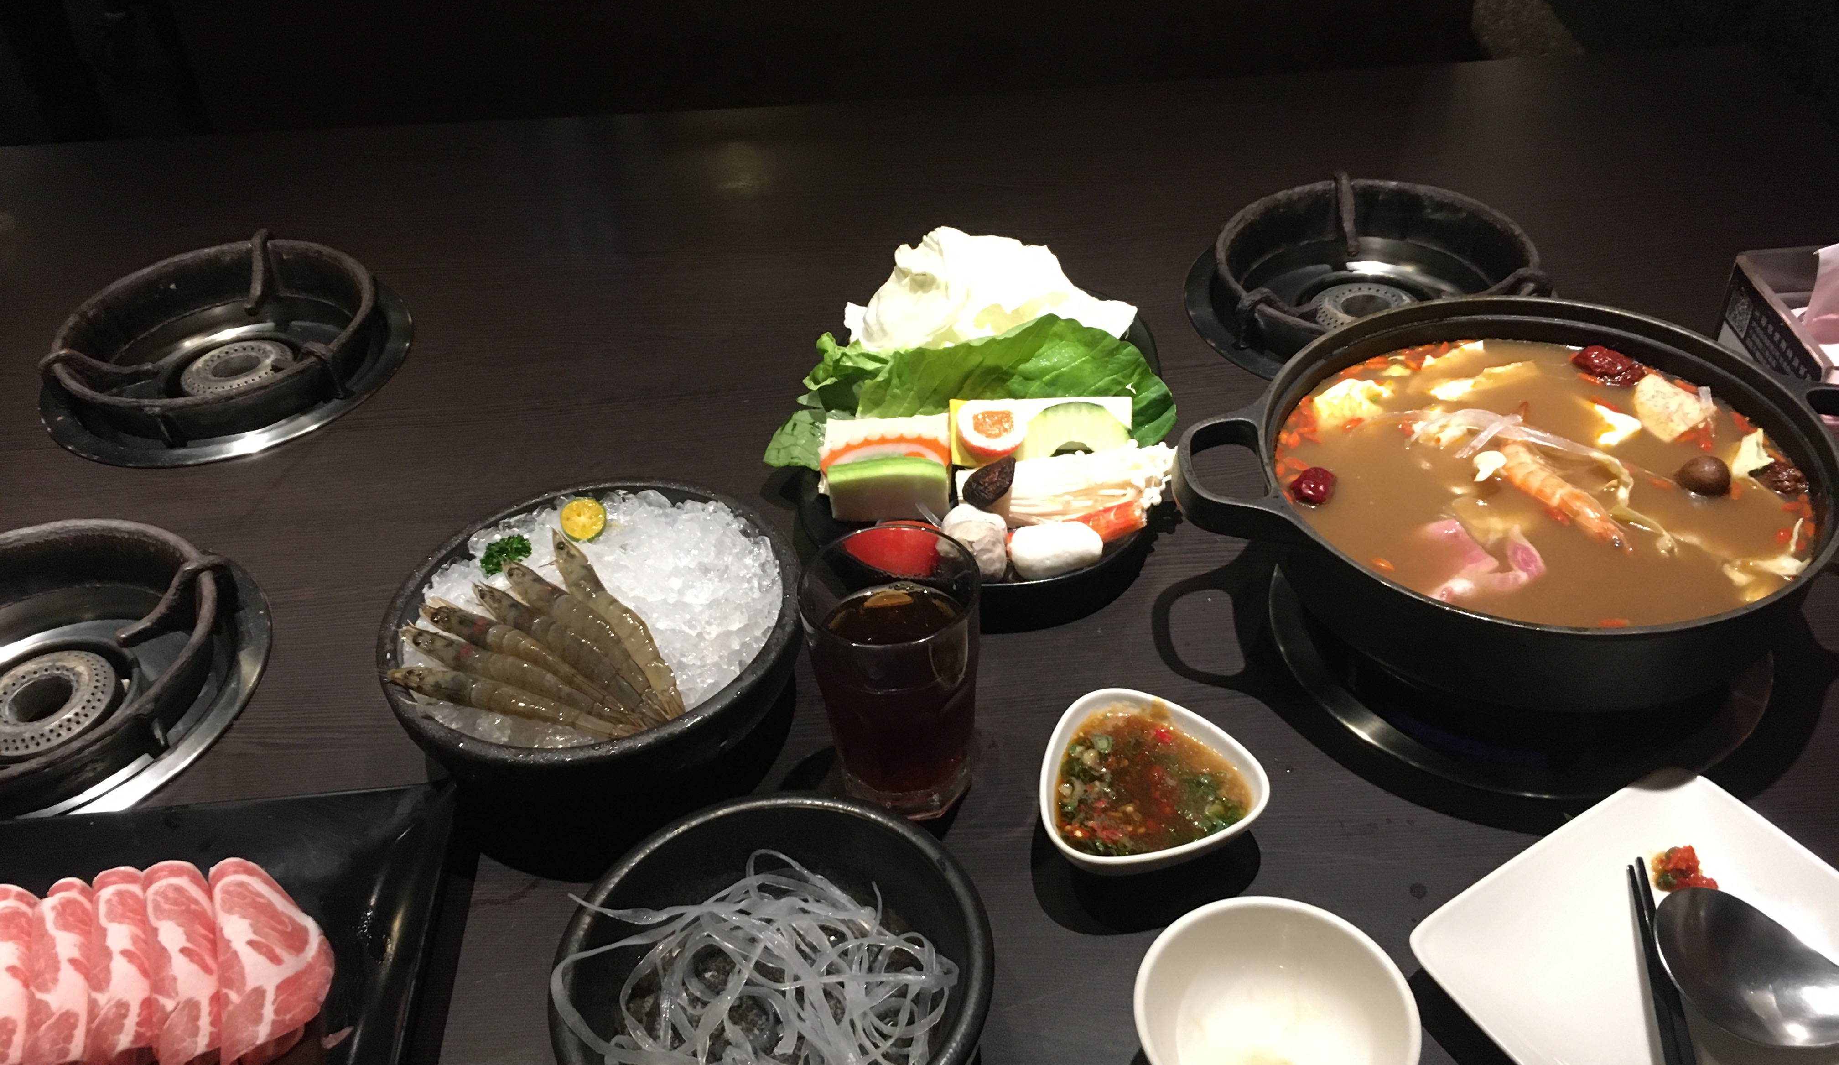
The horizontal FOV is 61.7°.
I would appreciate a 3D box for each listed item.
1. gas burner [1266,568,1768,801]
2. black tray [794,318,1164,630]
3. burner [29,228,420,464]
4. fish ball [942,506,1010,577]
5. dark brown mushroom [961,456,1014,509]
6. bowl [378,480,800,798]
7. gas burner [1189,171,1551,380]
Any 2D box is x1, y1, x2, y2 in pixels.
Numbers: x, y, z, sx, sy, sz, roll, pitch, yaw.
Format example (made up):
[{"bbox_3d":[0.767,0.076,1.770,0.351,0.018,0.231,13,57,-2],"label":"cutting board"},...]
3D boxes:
[{"bbox_3d":[0.296,0.028,0.760,0.237,0.048,0.237,-3,40,2],"label":"gas burner"},{"bbox_3d":[0.032,-0.050,0.837,0.216,0.087,0.216,-3,40,2],"label":"black tray"},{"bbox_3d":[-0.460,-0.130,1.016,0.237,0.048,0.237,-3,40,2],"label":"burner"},{"bbox_3d":[0.029,0.005,0.779,0.036,0.037,0.036,-3,40,2],"label":"fish ball"},{"bbox_3d":[0.035,-0.026,0.787,0.035,0.023,0.024,-37,48,-12],"label":"dark brown mushroom"},{"bbox_3d":[-0.149,0.061,0.737,0.194,0.068,0.194,-3,40,2],"label":"bowl"},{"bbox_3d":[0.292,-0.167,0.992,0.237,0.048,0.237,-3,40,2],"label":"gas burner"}]

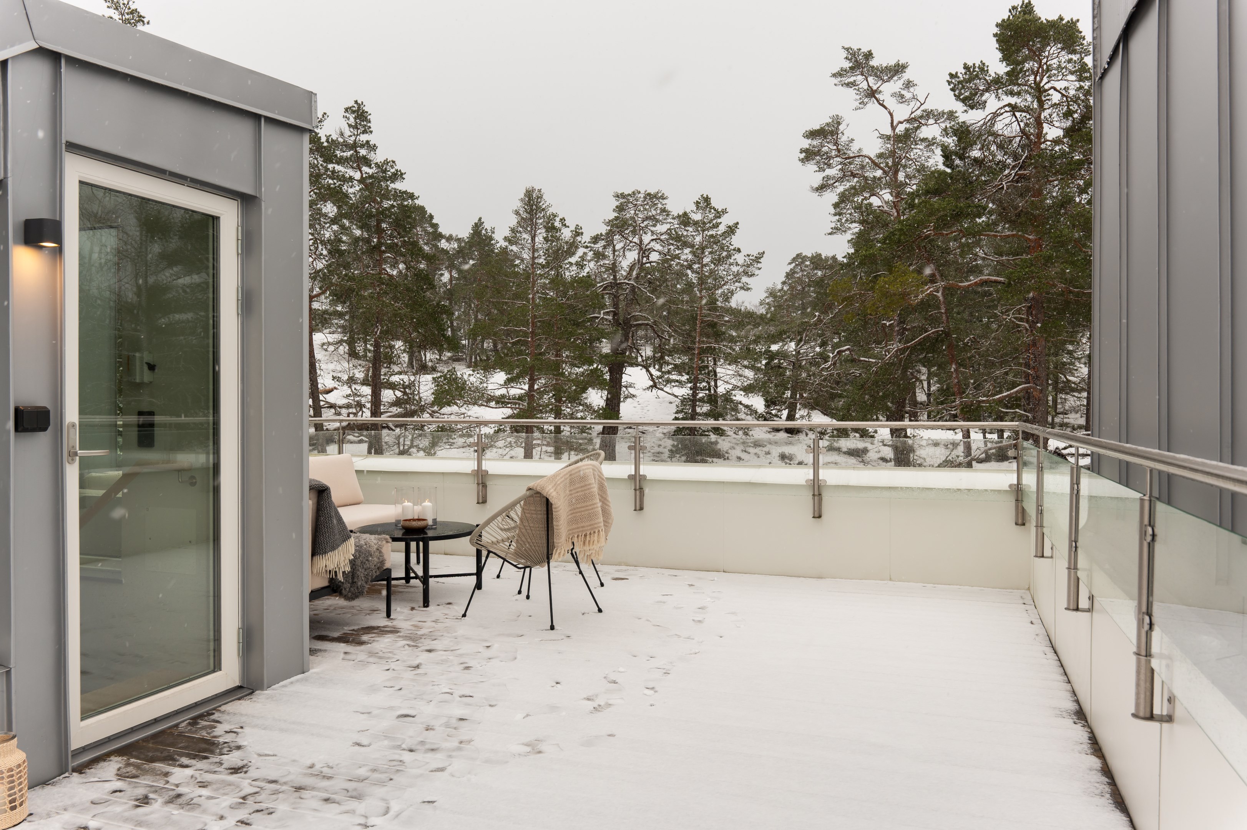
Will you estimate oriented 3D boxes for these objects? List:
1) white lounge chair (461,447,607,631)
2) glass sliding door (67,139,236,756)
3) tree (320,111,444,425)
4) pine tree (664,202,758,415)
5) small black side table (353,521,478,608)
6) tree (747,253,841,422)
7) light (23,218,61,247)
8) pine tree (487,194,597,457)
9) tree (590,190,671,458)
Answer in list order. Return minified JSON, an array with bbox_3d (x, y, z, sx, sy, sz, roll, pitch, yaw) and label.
[{"bbox_3d":[-0.465,0.678,5.180,0.840,0.940,0.740,0,1,34],"label":"white lounge chair"},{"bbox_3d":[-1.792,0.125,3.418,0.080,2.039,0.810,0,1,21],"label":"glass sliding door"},{"bbox_3d":[-6.391,-3.545,24.000,3.400,9.610,3.400,0,0,0],"label":"tree"},{"bbox_3d":[3.054,-3.254,31.000,3.400,8.690,3.400,0,0,0],"label":"pine tree"},{"bbox_3d":[-1.313,0.931,5.722,0.800,0.425,0.800,0,0,0],"label":"small black side table"},{"bbox_3d":[6.441,-2.741,34.000,3.600,6.770,3.600,0,0,0],"label":"tree"},{"bbox_3d":[-1.834,-0.576,2.860,0.085,0.083,0.080,0,1,21],"label":"light"},{"bbox_3d":[-2.273,-2.448,25.000,3.100,7.740,3.100,0,0,0],"label":"pine tree"},{"bbox_3d":[0.225,-2.504,26.000,2.700,7.960,2.700,0,0,0],"label":"tree"}]

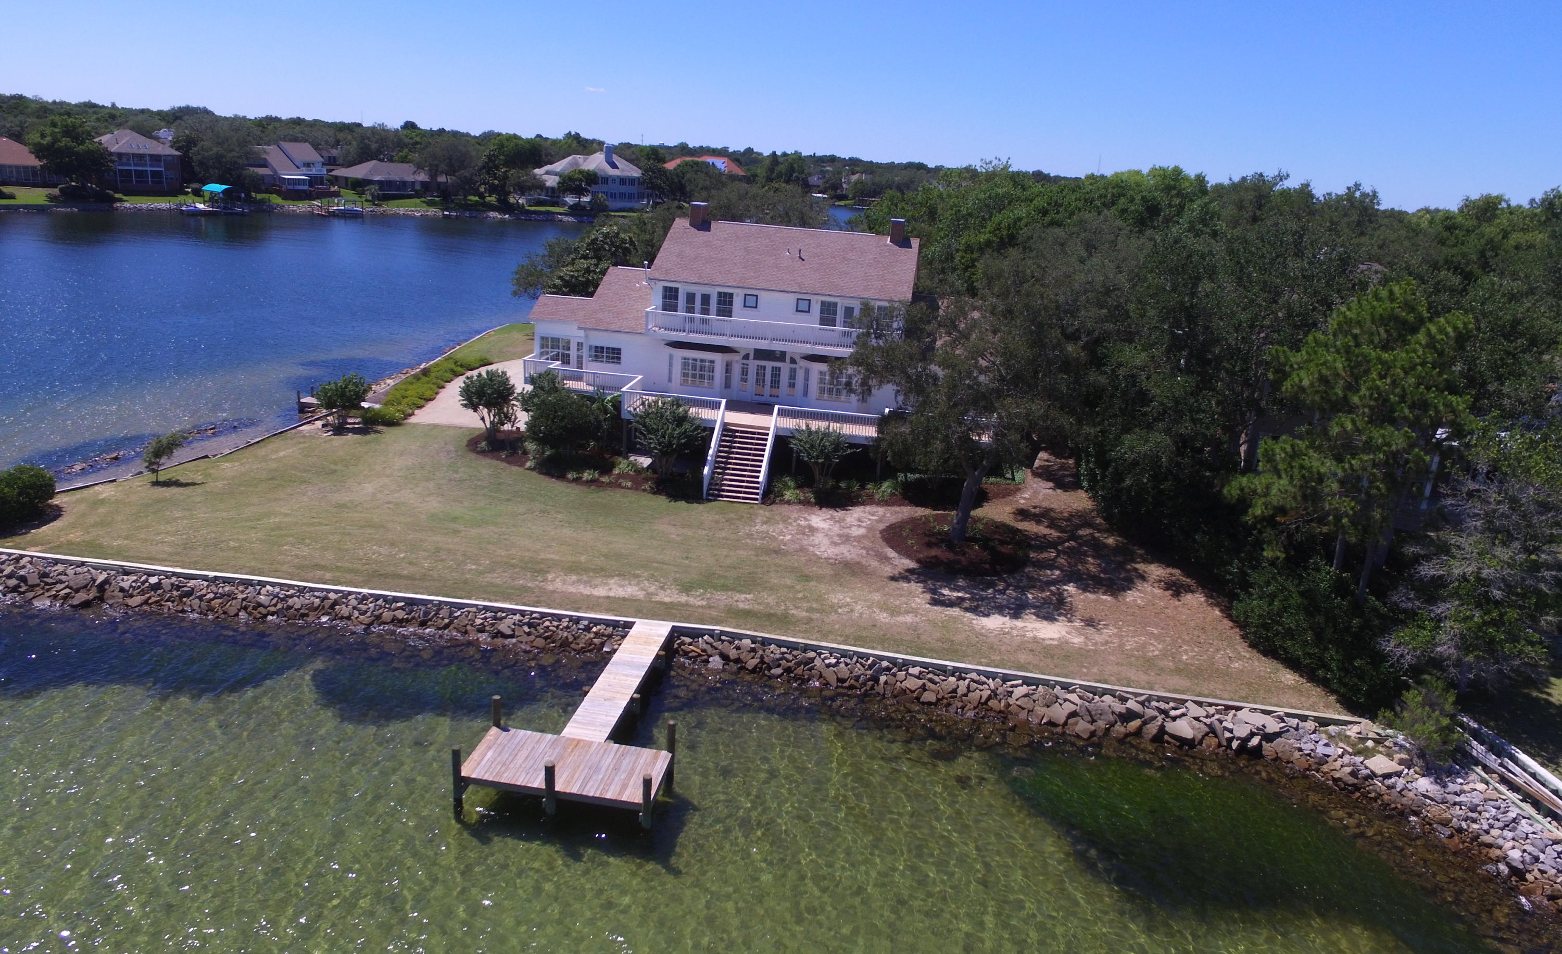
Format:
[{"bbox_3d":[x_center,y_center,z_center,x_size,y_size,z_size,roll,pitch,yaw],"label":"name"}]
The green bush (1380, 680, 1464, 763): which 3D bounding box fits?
[{"bbox_3d":[18.500,7.072,26.083,2.050,2.100,2.000,6,20,7],"label":"green bush"}]

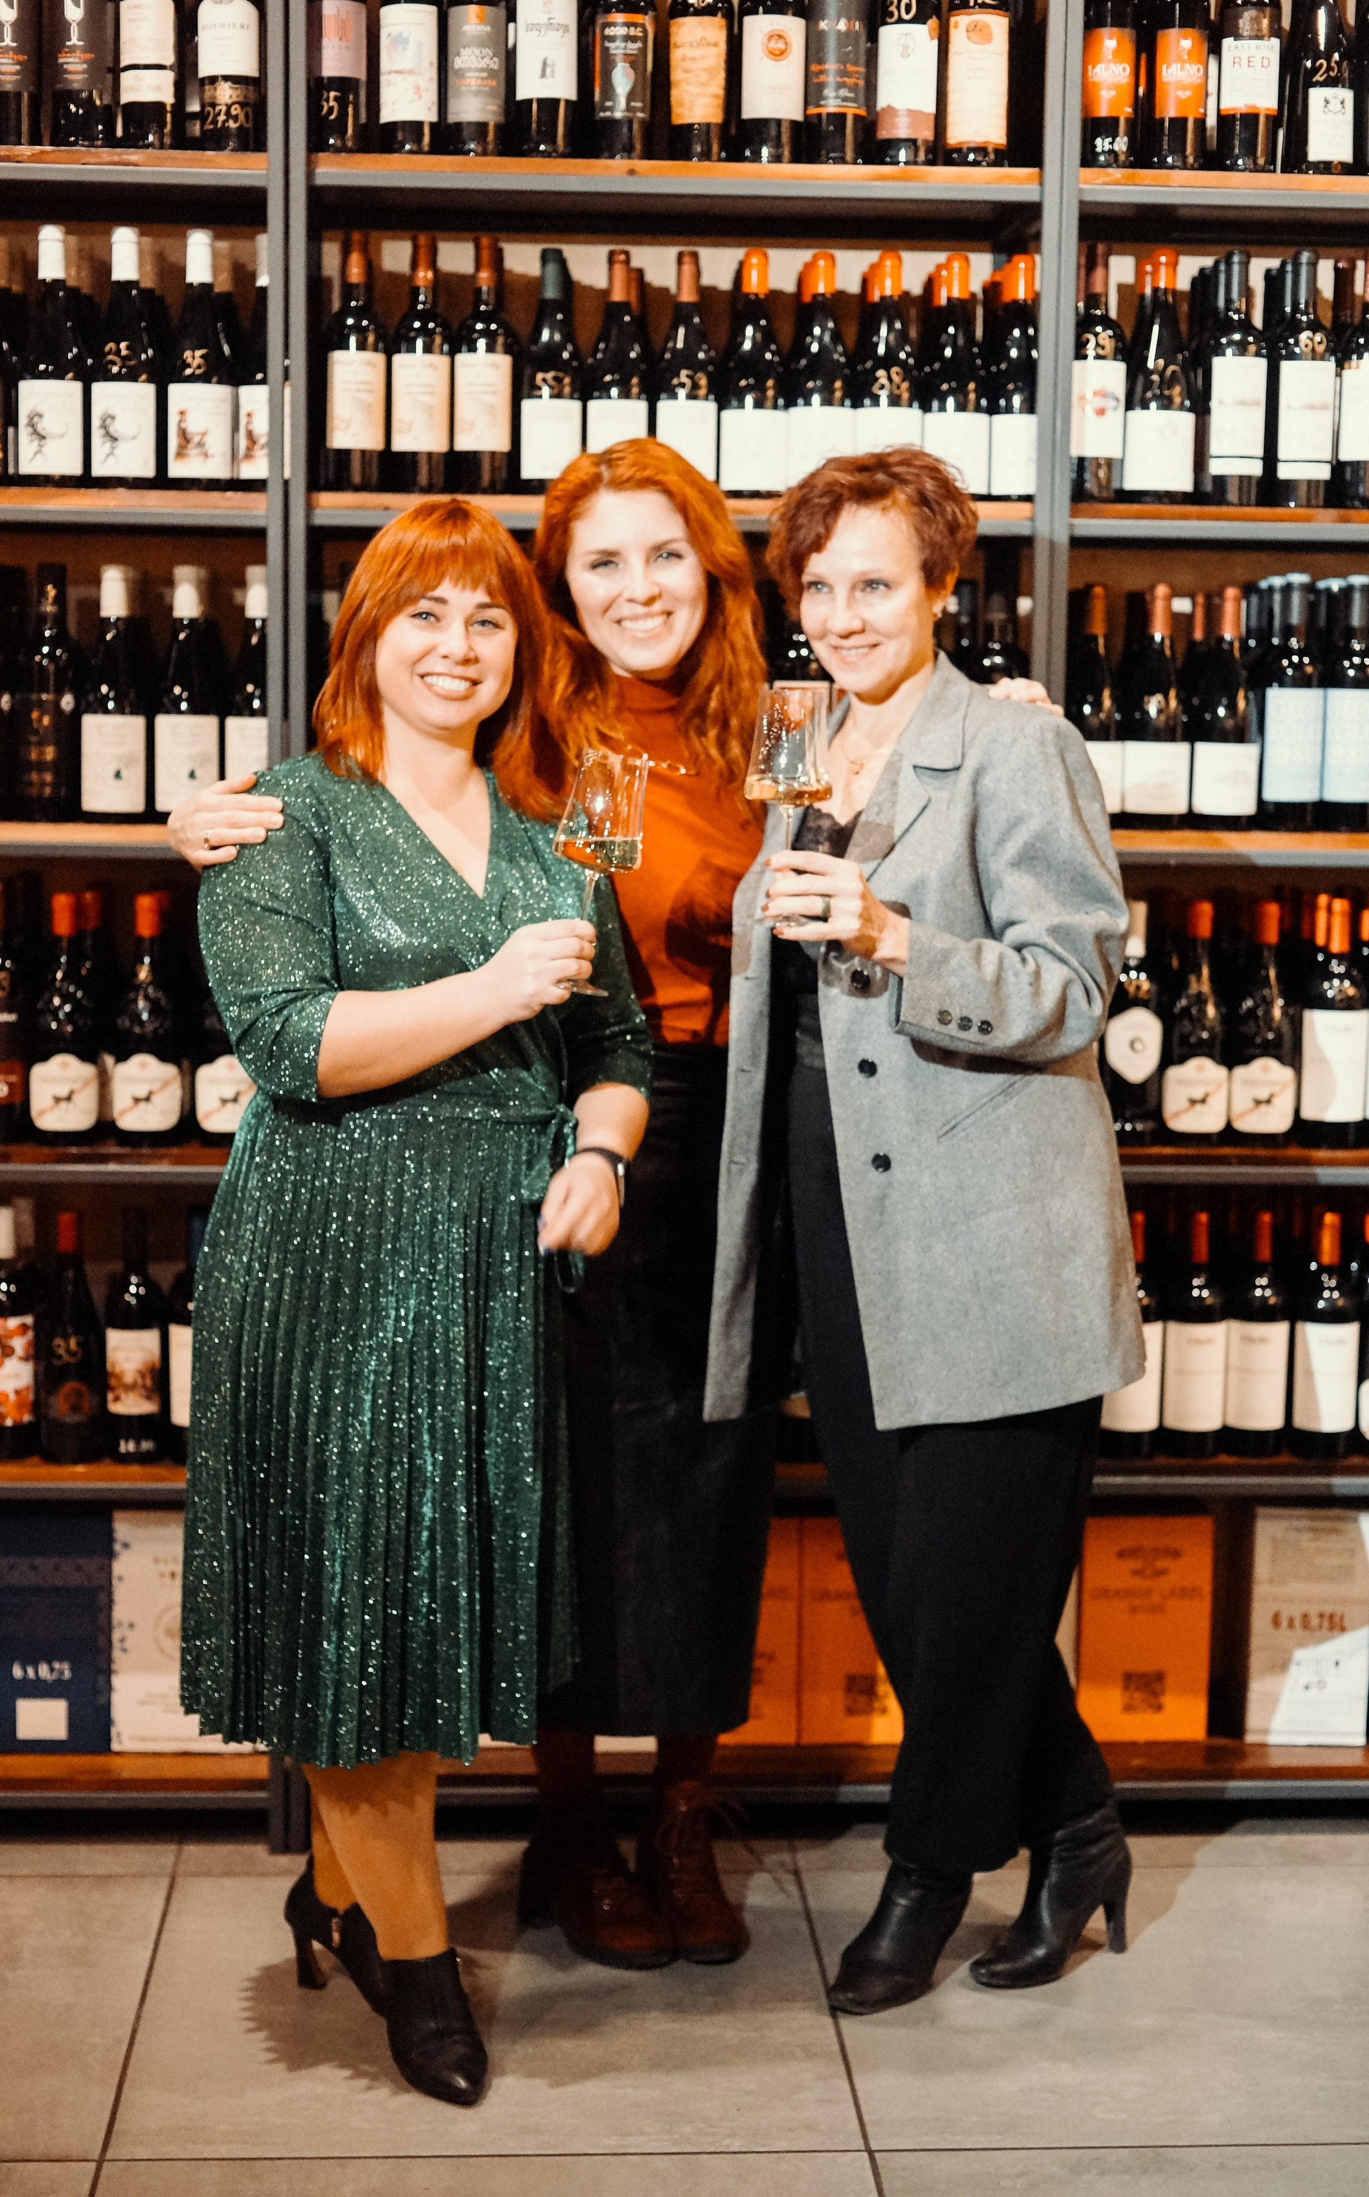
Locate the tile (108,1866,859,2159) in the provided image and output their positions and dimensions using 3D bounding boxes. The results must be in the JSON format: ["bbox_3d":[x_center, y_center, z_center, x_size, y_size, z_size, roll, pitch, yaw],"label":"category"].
[{"bbox_3d":[-0.216,0.991,3.344,0.748,0.010,0.748,0,7,-4],"label":"tile"}]

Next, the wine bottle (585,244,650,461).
[{"bbox_3d":[-0.079,-0.867,3.653,0.078,0.291,0.078,0,7,-4],"label":"wine bottle"}]

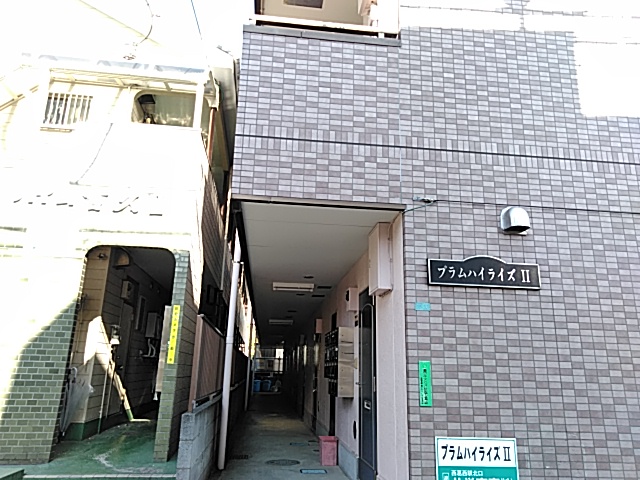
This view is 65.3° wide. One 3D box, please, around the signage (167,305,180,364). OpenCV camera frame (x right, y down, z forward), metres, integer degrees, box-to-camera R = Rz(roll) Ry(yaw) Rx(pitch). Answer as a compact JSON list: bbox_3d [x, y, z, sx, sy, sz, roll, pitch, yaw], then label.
[{"bbox_3d":[-1.761,1.134,6.004,0.081,0.690,0.015,3,-16,-6],"label":"signage"}]

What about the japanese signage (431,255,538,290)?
[{"bbox_3d":[1.298,0.247,3.927,0.905,0.252,0.040,3,-16,-6],"label":"japanese signage"}]

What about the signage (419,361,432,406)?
[{"bbox_3d":[0.773,1.051,3.648,0.088,0.318,0.012,3,-16,-6],"label":"signage"}]

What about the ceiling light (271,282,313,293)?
[{"bbox_3d":[-0.395,0.715,7.545,0.620,0.105,0.100,3,-16,-6],"label":"ceiling light"}]

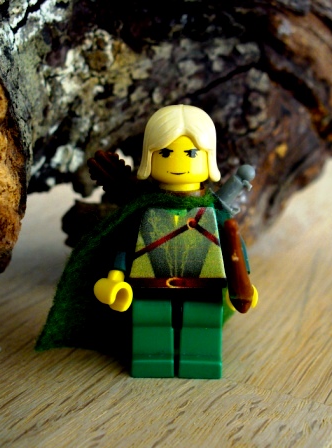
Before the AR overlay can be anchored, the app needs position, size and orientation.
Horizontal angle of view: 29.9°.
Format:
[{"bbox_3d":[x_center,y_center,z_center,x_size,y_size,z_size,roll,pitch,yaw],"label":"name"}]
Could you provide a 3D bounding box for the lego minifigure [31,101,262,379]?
[{"bbox_3d":[-0.004,0.003,0.105,0.037,0.044,0.020,1,14,1],"label":"lego minifigure"}]

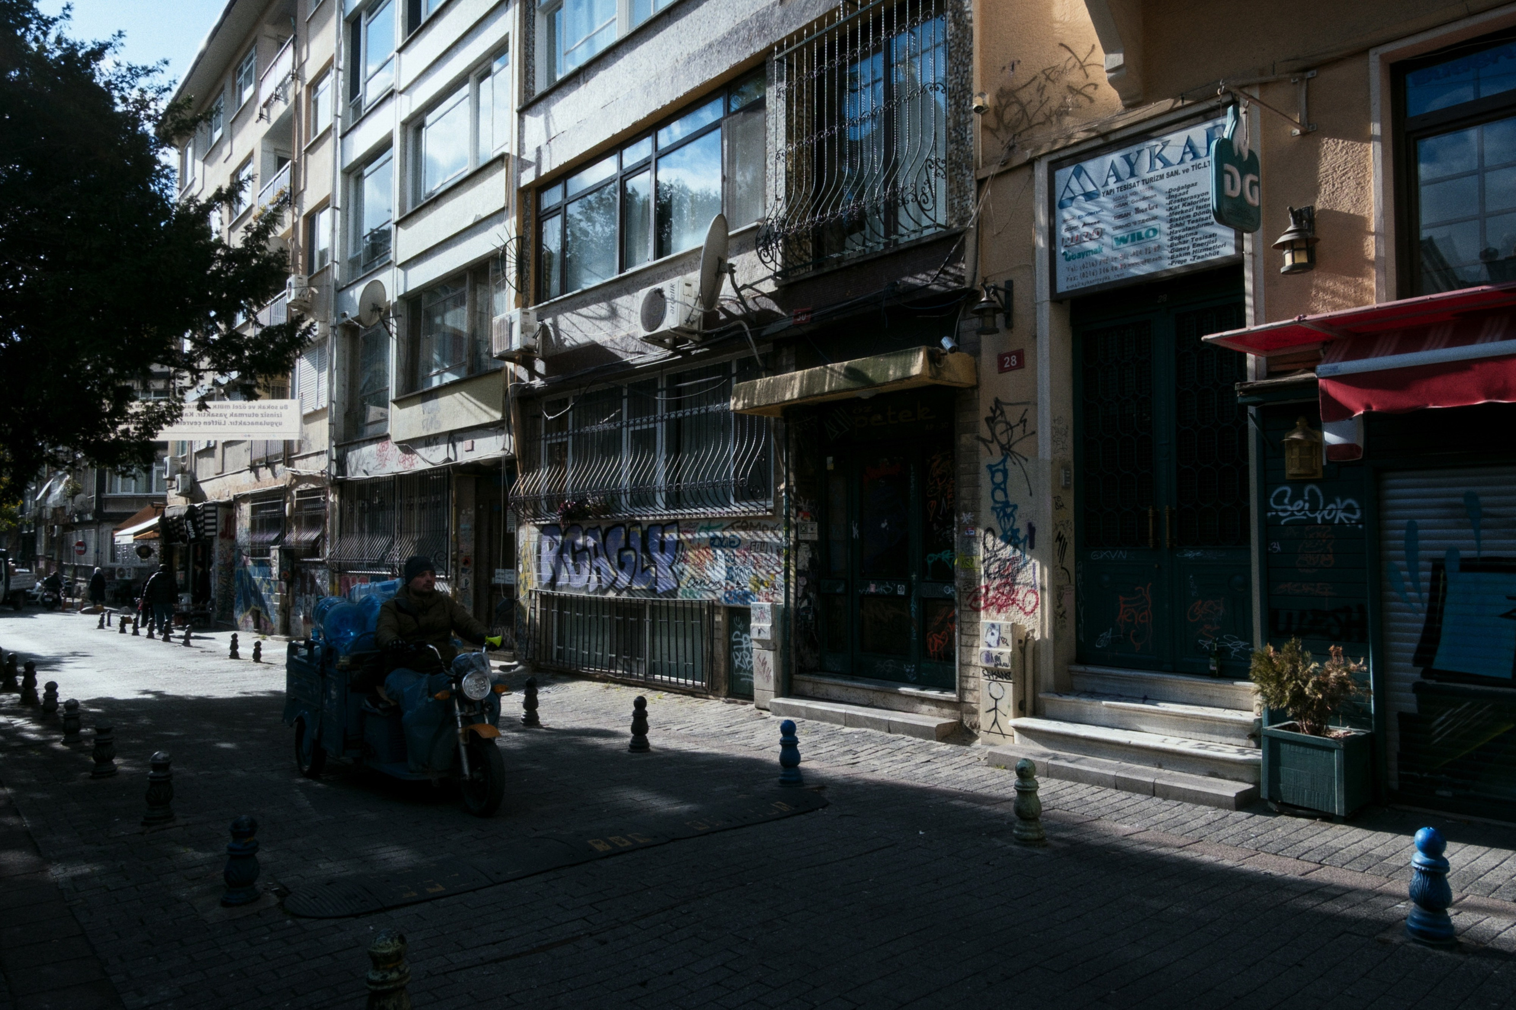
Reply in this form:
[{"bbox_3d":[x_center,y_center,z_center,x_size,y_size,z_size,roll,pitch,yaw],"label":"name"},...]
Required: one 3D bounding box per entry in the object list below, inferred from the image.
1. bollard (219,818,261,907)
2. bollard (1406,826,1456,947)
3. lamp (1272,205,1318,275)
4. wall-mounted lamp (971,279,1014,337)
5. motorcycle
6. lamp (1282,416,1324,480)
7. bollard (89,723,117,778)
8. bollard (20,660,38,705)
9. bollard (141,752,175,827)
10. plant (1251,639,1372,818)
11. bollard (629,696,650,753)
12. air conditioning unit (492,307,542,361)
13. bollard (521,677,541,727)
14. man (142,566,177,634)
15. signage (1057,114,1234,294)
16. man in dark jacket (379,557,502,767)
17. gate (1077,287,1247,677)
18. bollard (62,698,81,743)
[{"bbox_3d":[-2.478,1.696,4.862,0.180,0.396,0.180,2,-3,-27],"label":"bollard"},{"bbox_3d":[2.704,1.520,4.065,0.176,0.455,0.176,3,-4,-41],"label":"bollard"},{"bbox_3d":[3.580,-1.759,6.708,0.340,0.451,0.265,3,-4,-41],"label":"lamp"},{"bbox_3d":[1.997,-1.644,8.493,0.400,0.435,0.260,3,-4,-41],"label":"wall-mounted lamp"},{"bbox_3d":[-2.444,1.490,7.243,1.020,1.090,2.670,3,-4,-41],"label":"motorcycle"},{"bbox_3d":[3.563,-0.377,6.673,0.160,0.415,0.260,3,-4,-41],"label":"lamp"},{"bbox_3d":[-5.028,1.873,7.777,0.184,0.422,0.184,2,-3,-33],"label":"bollard"},{"bbox_3d":[-8.184,1.998,11.357,0.170,0.440,0.170,3,-4,-41],"label":"bollard"},{"bbox_3d":[-3.753,1.770,6.349,0.184,0.440,0.184,2,-3,-30],"label":"bollard"},{"bbox_3d":[3.588,1.415,6.564,0.580,1.080,0.680,3,-4,-41],"label":"plant"},{"bbox_3d":[-1.021,1.885,8.710,0.184,0.461,0.184,0,-3,-7],"label":"bollard"},{"bbox_3d":[-3.720,-2.602,15.504,0.290,0.610,0.878,3,-4,-41],"label":"air conditioning unit"},{"bbox_3d":[-2.175,1.884,9.705,0.172,0.450,0.172,3,-4,-41],"label":"bollard"},{"bbox_3d":[-14.514,2.298,24.500,0.620,1.720,0.380,3,-4,-41],"label":"man"},{"bbox_3d":[3.074,-2.374,8.102,0.120,1.199,1.607,3,-4,-41],"label":"signage"},{"bbox_3d":[-2.167,1.033,6.873,0.660,1.380,0.780,3,-4,-41],"label":"man in dark jacket"},{"bbox_3d":[3.160,-0.202,7.868,0.100,2.980,1.560,3,-4,-41],"label":"gate"},{"bbox_3d":[-5.947,1.867,8.770,0.148,0.360,0.148,3,-4,-41],"label":"bollard"}]

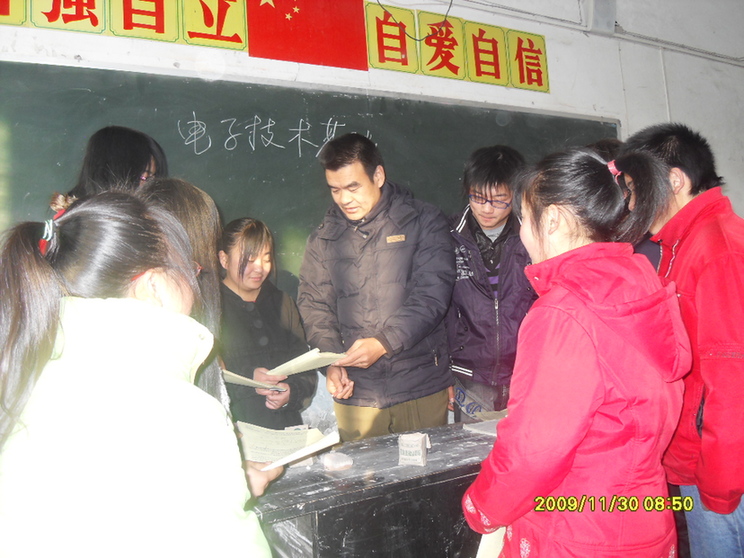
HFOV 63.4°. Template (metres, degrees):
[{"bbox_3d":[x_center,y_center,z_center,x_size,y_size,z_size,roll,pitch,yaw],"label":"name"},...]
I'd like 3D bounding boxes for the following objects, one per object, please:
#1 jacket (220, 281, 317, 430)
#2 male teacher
[{"bbox_3d":[-0.377,0.278,2.000,0.430,0.560,0.320,-2,-4,-24],"label":"jacket"},{"bbox_3d":[0.055,0.381,1.908,0.540,1.660,0.430,-6,-4,24],"label":"male teacher"}]

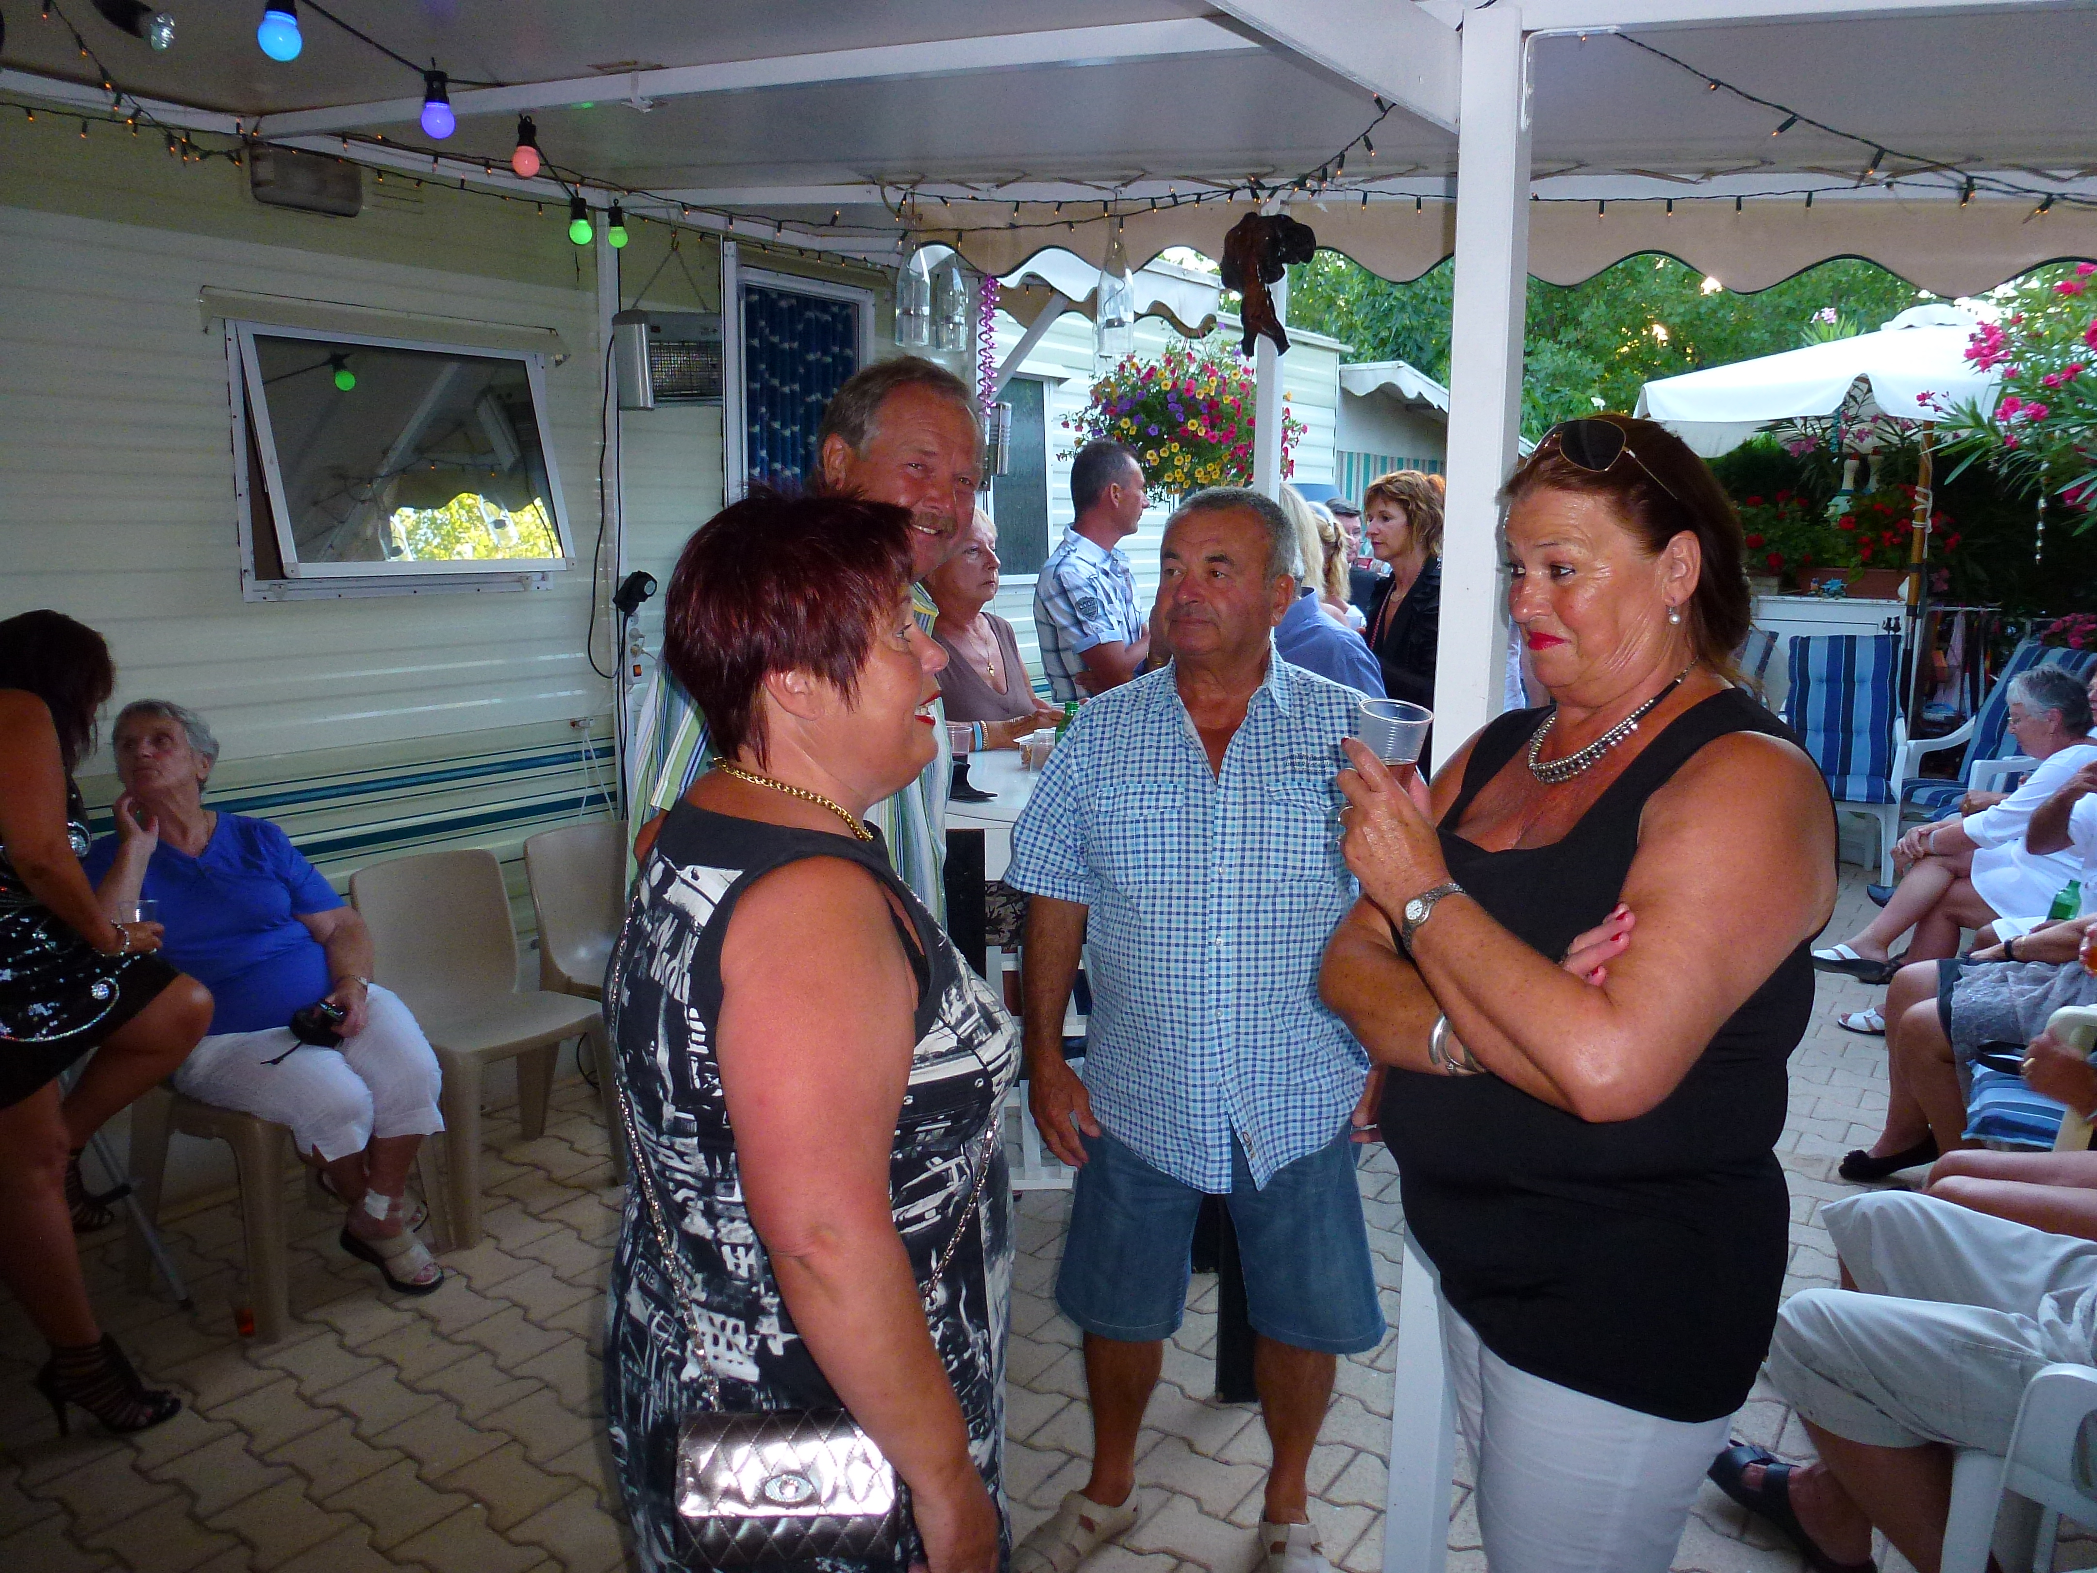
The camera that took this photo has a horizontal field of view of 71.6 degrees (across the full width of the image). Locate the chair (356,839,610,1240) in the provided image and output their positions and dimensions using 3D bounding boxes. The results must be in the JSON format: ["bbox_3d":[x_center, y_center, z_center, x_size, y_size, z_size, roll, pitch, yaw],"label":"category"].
[{"bbox_3d":[-1.334,0.589,3.432,0.520,0.800,0.480,7,12,35],"label":"chair"}]

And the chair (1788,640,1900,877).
[{"bbox_3d":[3.603,-0.150,6.731,0.580,1.100,0.660,4,10,18],"label":"chair"}]

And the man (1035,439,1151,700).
[{"bbox_3d":[0.118,-0.034,4.055,0.400,1.800,0.520,2,10,8],"label":"man"}]

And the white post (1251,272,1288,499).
[{"bbox_3d":[0.664,-0.420,4.525,0.060,2.440,0.060,7,12,35],"label":"white post"}]

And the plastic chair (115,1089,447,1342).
[{"bbox_3d":[-1.589,0.650,3.066,0.520,0.800,0.480,7,12,35],"label":"plastic chair"}]

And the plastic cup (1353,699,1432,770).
[{"bbox_3d":[0.333,-0.034,1.420,0.073,0.085,0.073,7,21,-3],"label":"plastic cup"}]

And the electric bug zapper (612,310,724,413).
[{"bbox_3d":[-1.008,-1.157,3.951,0.088,0.255,0.345,9,16,32],"label":"electric bug zapper"}]

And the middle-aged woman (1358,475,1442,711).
[{"bbox_3d":[1.069,-0.070,4.399,0.360,1.730,0.500,-7,12,-36],"label":"middle-aged woman"}]

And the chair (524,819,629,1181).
[{"bbox_3d":[-1.066,0.526,3.800,0.520,0.800,0.480,7,12,35],"label":"chair"}]

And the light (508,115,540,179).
[{"bbox_3d":[-1.009,-1.232,2.800,0.053,0.122,0.053,7,12,35],"label":"light"}]

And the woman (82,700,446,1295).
[{"bbox_3d":[-1.567,0.439,2.970,0.600,1.250,0.580,6,11,29],"label":"woman"}]

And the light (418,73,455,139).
[{"bbox_3d":[-0.934,-1.039,2.220,0.053,0.108,0.053,7,12,35],"label":"light"}]

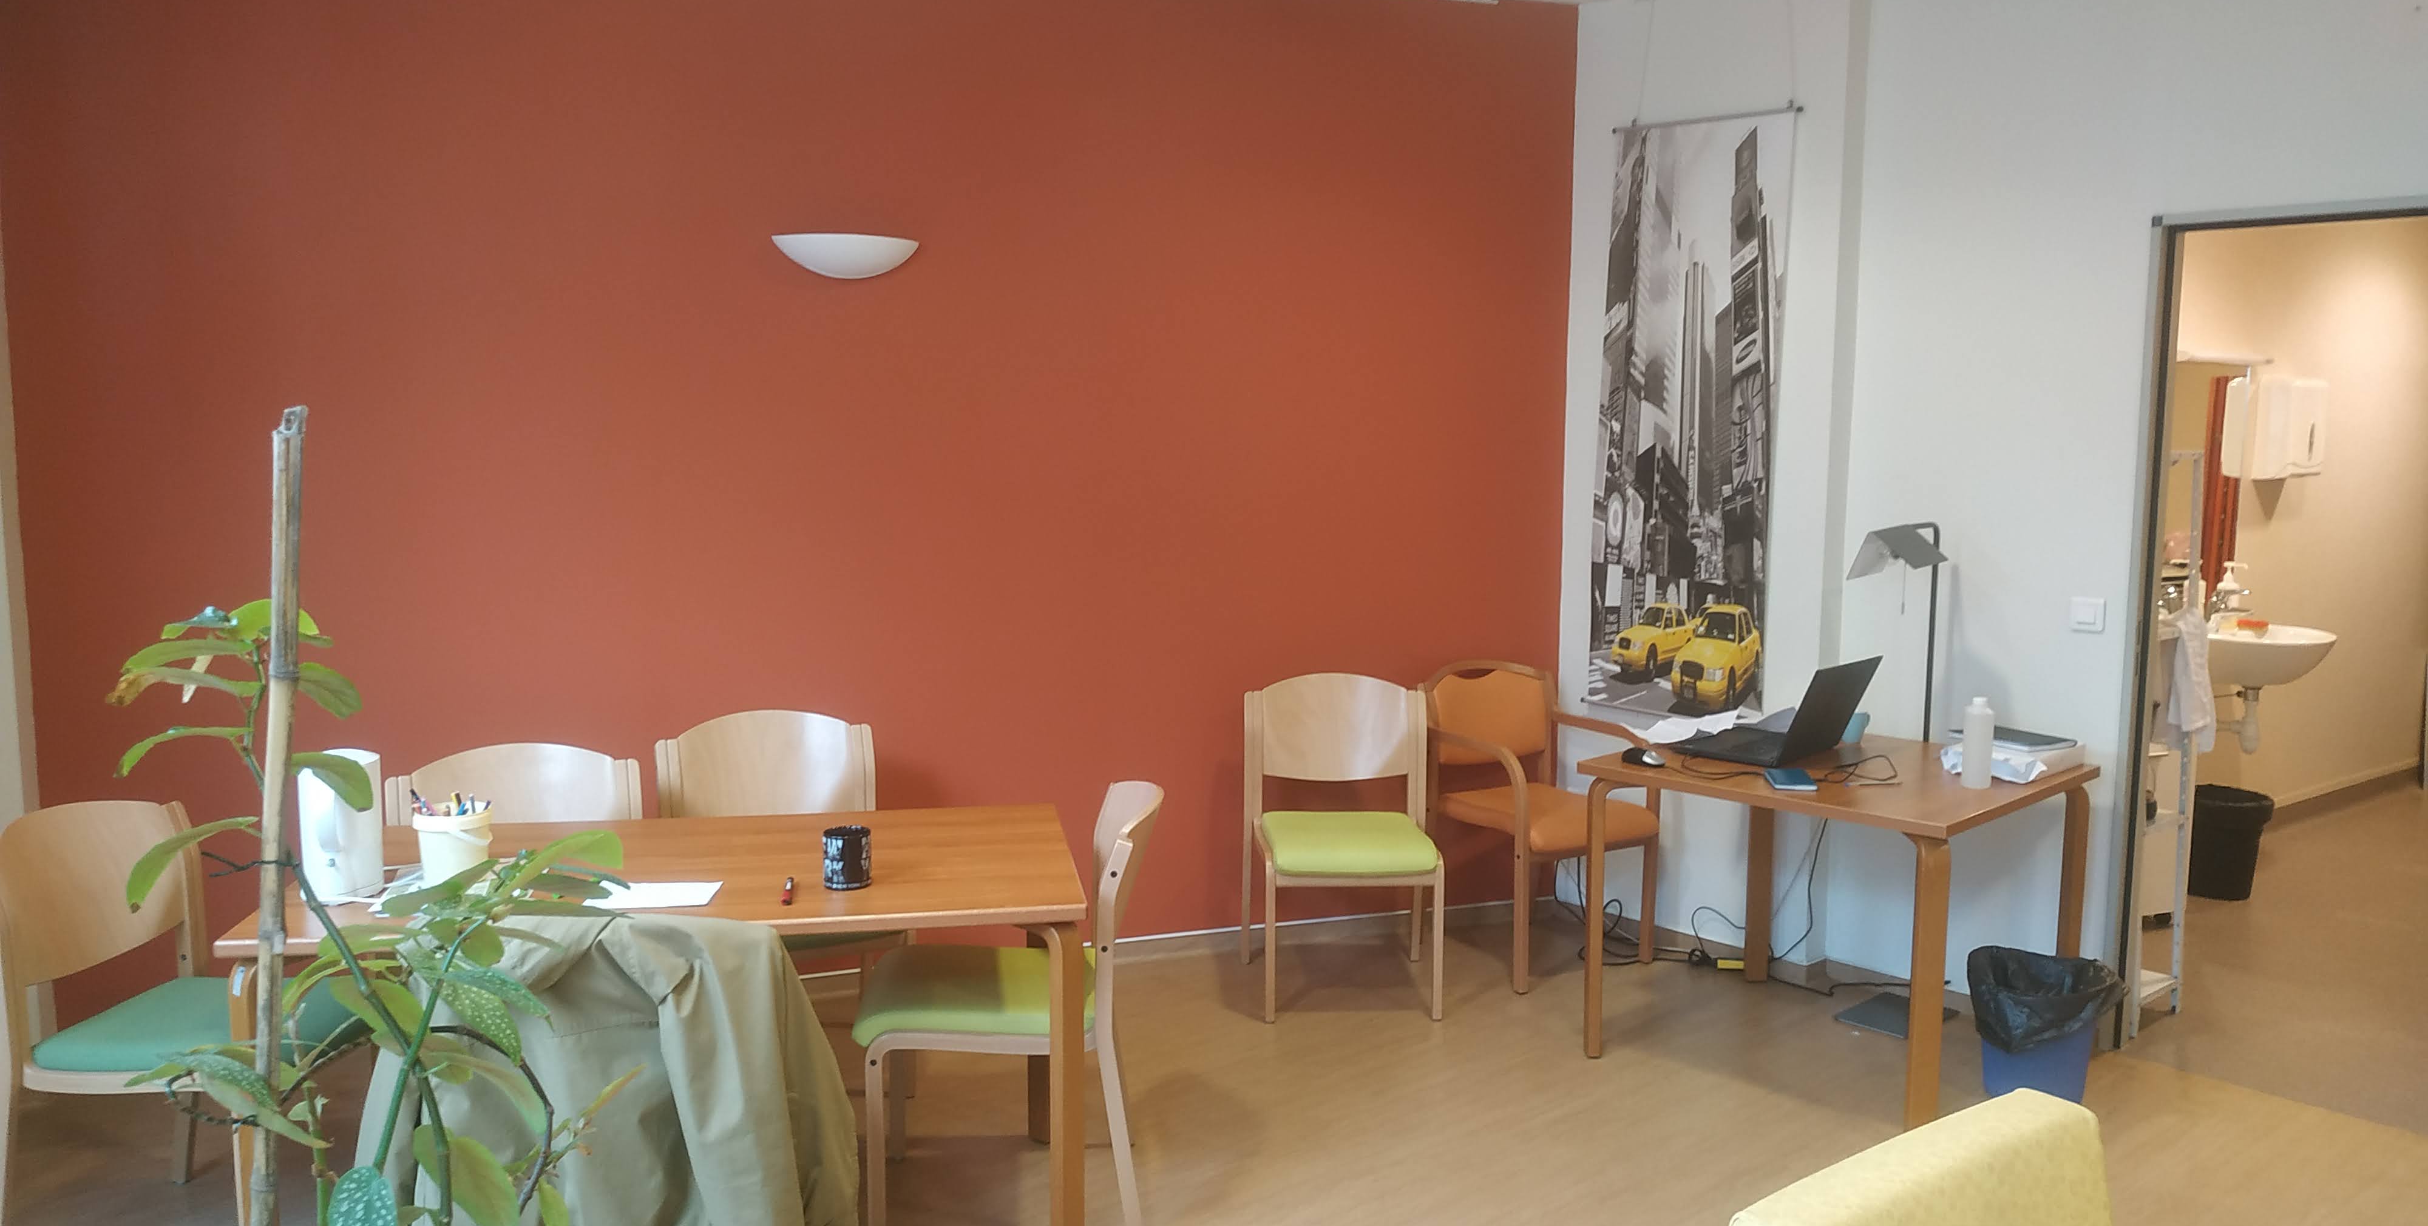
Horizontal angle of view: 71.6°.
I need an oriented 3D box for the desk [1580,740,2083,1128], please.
[{"bbox_3d":[1.530,0.738,4.157,0.911,0.735,0.895,-6,9,-44],"label":"desk"}]

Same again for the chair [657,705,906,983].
[{"bbox_3d":[-1.019,0.691,3.995,0.510,0.850,0.575,-2,7,-22],"label":"chair"}]

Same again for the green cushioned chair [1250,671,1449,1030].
[{"bbox_3d":[0.355,0.629,4.627,0.514,0.843,0.529,0,8,-3],"label":"green cushioned chair"}]

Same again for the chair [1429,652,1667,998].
[{"bbox_3d":[0.936,0.588,4.939,0.555,0.855,0.540,-4,8,-33],"label":"chair"}]

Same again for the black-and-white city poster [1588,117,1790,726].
[{"bbox_3d":[1.341,-0.541,4.807,0.020,1.686,0.613,-6,10,-40],"label":"black-and-white city poster"}]

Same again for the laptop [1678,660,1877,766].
[{"bbox_3d":[1.431,0.232,4.260,0.361,0.248,0.375,6,9,43],"label":"laptop"}]

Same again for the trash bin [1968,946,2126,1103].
[{"bbox_3d":[1.949,0.988,3.959,0.319,0.323,0.319,-6,10,-40],"label":"trash bin"}]

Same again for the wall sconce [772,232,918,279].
[{"bbox_3d":[-0.929,-0.909,4.290,0.372,0.103,0.108,-3,8,-20],"label":"wall sconce"}]

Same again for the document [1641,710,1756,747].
[{"bbox_3d":[1.316,0.304,4.474,0.300,0.055,0.210,-6,9,-44],"label":"document"}]

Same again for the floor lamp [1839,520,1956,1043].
[{"bbox_3d":[1.795,0.431,4.390,0.377,1.309,0.211,-6,10,-40],"label":"floor lamp"}]

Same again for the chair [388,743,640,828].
[{"bbox_3d":[-1.490,0.758,3.622,0.514,0.843,0.529,-3,8,-20],"label":"chair"}]

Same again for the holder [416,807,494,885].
[{"bbox_3d":[-1.355,0.417,2.995,0.130,0.131,0.130,-3,7,-25],"label":"holder"}]

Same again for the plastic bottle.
[{"bbox_3d":[1.799,0.299,3.952,0.071,0.204,0.071,-6,10,-40],"label":"plastic bottle"}]

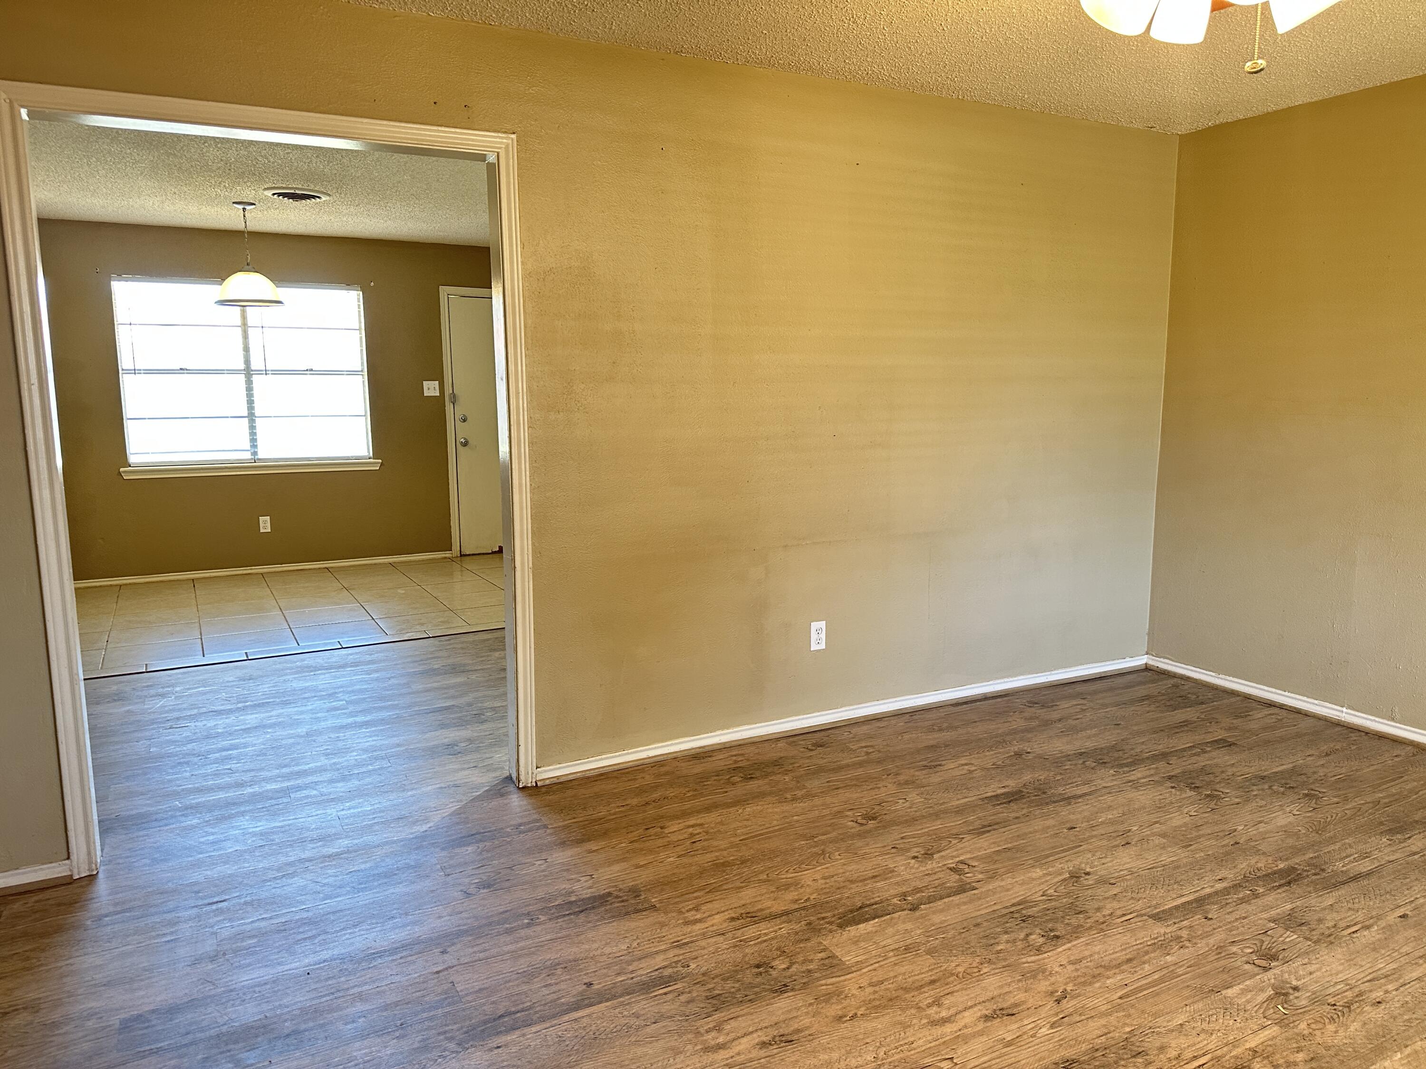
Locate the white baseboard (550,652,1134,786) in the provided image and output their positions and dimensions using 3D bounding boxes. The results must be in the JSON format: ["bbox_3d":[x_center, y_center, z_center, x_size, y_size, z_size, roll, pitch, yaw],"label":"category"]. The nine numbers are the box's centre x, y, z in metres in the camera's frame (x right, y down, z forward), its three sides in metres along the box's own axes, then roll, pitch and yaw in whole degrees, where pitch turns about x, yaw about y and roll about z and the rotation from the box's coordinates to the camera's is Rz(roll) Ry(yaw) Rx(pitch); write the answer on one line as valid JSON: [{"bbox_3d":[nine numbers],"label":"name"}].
[{"bbox_3d":[0.732,0.710,4.019,2.993,0.068,0.018,-5,9,-27],"label":"white baseboard"}]

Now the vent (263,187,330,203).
[{"bbox_3d":[-2.376,-1.936,5.664,0.360,0.040,0.360,-5,9,-28],"label":"vent"}]

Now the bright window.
[{"bbox_3d":[-3.348,-1.165,7.151,1.610,1.285,0.090,-5,9,-28],"label":"bright window"}]

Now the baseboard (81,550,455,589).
[{"bbox_3d":[-3.238,0.252,7.370,2.589,0.050,0.018,-5,9,-28],"label":"baseboard"}]

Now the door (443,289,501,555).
[{"bbox_3d":[-1.664,-0.881,8.107,0.910,2.040,0.050,-5,9,-28],"label":"door"}]

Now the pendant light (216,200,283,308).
[{"bbox_3d":[-2.830,-1.699,6.016,0.390,0.605,0.390,-5,9,-28],"label":"pendant light"}]

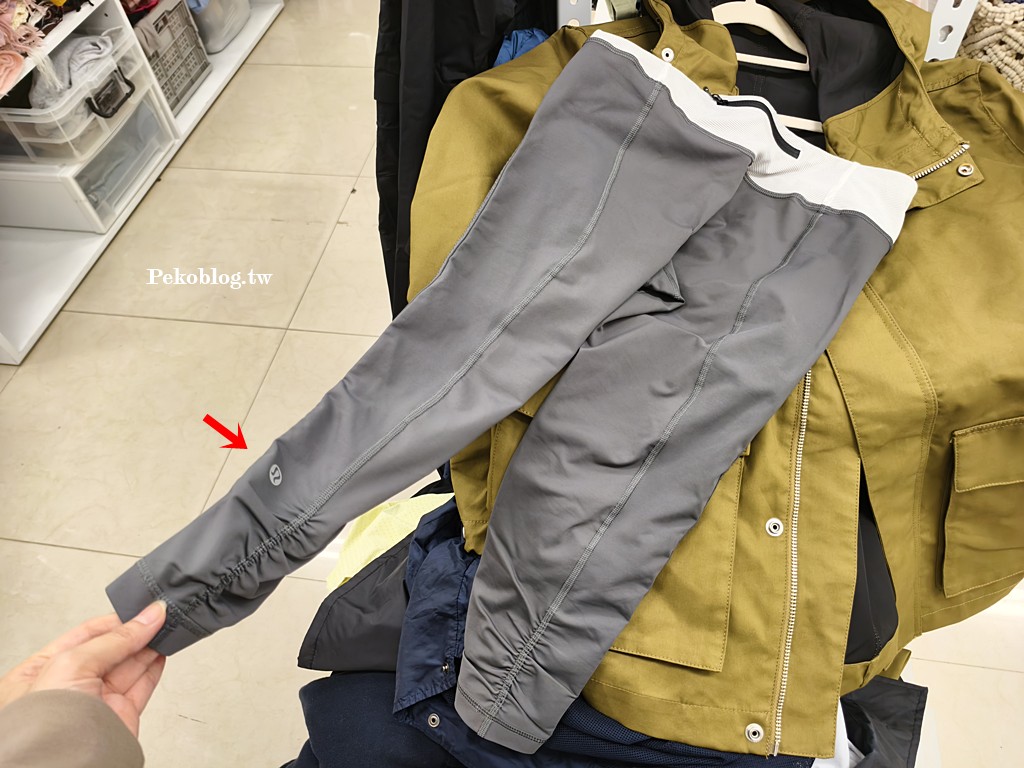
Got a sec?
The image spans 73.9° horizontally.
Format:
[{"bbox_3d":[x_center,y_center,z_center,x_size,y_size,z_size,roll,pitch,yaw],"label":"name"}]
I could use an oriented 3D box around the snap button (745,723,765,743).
[{"bbox_3d":[0.178,0.256,0.500,0.014,0.004,0.014,-1,72,8],"label":"snap button"}]

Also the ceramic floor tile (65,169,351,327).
[{"bbox_3d":[-0.804,-0.398,1.879,0.600,0.010,0.600,5,54,7],"label":"ceramic floor tile"}]

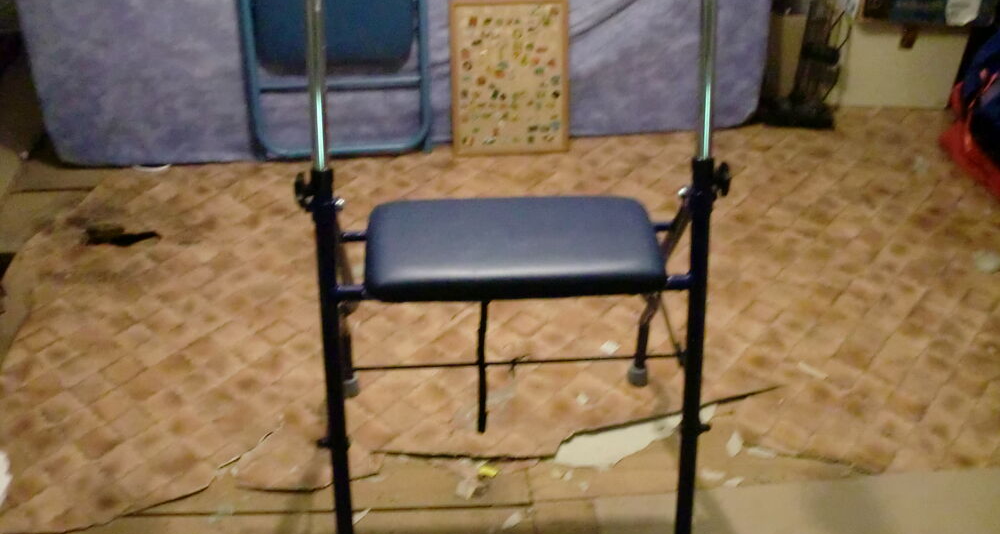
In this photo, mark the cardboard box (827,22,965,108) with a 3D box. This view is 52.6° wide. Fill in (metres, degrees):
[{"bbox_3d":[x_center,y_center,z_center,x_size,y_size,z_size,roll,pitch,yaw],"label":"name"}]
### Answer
[{"bbox_3d":[1.106,-0.654,2.906,0.315,0.255,0.330,1,39,-1],"label":"cardboard box"}]

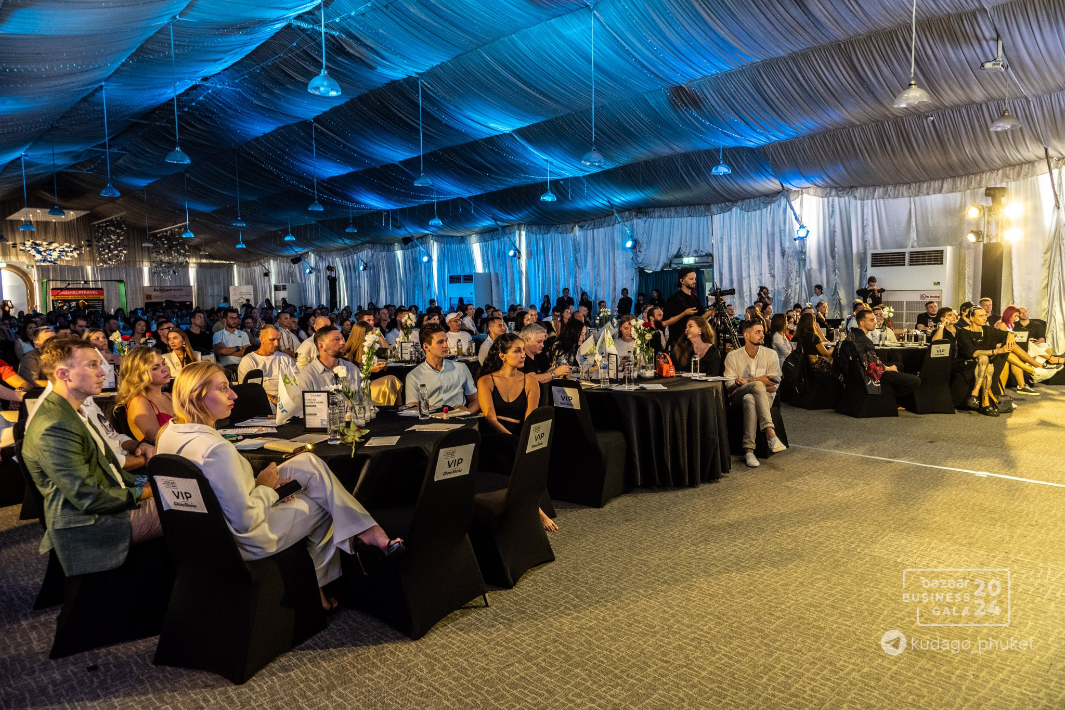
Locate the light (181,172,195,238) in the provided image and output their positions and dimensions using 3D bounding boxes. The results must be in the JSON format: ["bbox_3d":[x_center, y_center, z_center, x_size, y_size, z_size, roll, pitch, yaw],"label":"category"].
[{"bbox_3d":[-11.985,-5.253,24.541,0.370,2.340,0.370,-1,5,0],"label":"light"}]

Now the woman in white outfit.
[{"bbox_3d":[-1.077,0.615,3.266,0.540,1.260,1.000,2,5,36],"label":"woman in white outfit"}]

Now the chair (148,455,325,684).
[{"bbox_3d":[-1.284,0.807,3.030,0.450,0.920,0.570,1,5,20],"label":"chair"}]

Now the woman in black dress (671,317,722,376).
[{"bbox_3d":[1.621,0.265,7.270,0.520,1.280,0.780,2,5,28],"label":"woman in black dress"}]

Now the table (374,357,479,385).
[{"bbox_3d":[-1.594,0.454,9.084,1.750,0.756,1.750,-1,5,0],"label":"table"}]

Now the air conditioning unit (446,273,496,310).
[{"bbox_3d":[-2.170,-1.636,24.421,0.720,2.320,1.450,-5,6,-41],"label":"air conditioning unit"}]

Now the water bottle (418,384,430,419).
[{"bbox_3d":[-0.697,0.296,4.556,0.066,0.225,0.066,-1,5,0],"label":"water bottle"}]

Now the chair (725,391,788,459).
[{"bbox_3d":[2.168,0.474,6.893,0.470,0.906,0.570,2,6,34],"label":"chair"}]

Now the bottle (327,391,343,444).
[{"bbox_3d":[-1.107,0.366,3.954,0.069,0.245,0.069,-1,5,0],"label":"bottle"}]

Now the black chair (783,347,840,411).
[{"bbox_3d":[3.769,0.236,9.547,0.570,0.906,0.470,-3,5,-25],"label":"black chair"}]

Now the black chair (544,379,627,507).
[{"bbox_3d":[0.420,0.624,5.377,0.450,0.906,0.570,1,5,27],"label":"black chair"}]

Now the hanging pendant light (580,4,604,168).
[{"bbox_3d":[1.007,-4.425,11.706,0.370,2.615,0.370,-1,4,0],"label":"hanging pendant light"}]

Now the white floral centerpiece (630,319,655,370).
[{"bbox_3d":[1.055,-0.062,6.694,0.240,0.520,0.240,-1,4,0],"label":"white floral centerpiece"}]

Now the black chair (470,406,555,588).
[{"bbox_3d":[-0.183,0.722,3.948,0.570,0.920,0.450,2,5,32],"label":"black chair"}]

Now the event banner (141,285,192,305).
[{"bbox_3d":[-18.516,-2.290,35.908,2.300,2.500,0.100,-4,6,-40],"label":"event banner"}]

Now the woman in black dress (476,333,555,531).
[{"bbox_3d":[-0.104,0.486,4.711,0.500,1.270,0.700,-5,6,-42],"label":"woman in black dress"}]

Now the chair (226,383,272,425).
[{"bbox_3d":[-1.791,0.666,4.944,0.570,0.920,0.450,2,5,28],"label":"chair"}]

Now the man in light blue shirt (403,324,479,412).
[{"bbox_3d":[-0.587,0.478,4.990,0.530,1.350,0.720,-3,5,-30],"label":"man in light blue shirt"}]

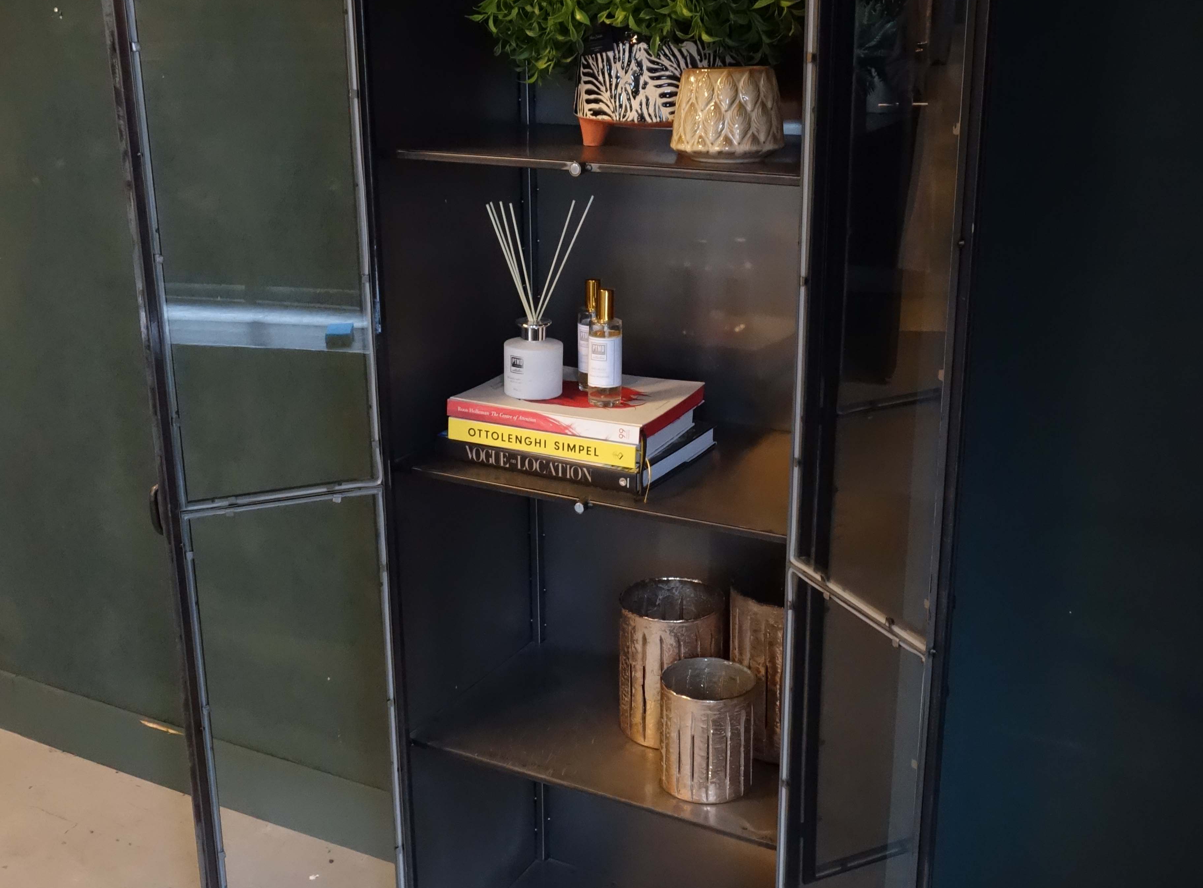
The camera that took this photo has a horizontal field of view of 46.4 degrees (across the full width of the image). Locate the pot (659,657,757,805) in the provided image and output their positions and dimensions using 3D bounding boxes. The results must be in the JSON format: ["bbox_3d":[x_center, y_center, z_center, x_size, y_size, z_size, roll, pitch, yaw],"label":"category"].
[{"bbox_3d":[0.140,0.373,1.834,0.120,0.149,0.120,0,18,0],"label":"pot"}]

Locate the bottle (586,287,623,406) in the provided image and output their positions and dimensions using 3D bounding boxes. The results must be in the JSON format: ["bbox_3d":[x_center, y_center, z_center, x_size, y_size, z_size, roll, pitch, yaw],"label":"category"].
[{"bbox_3d":[0.005,-0.123,1.780,0.043,0.148,0.043,0,18,0],"label":"bottle"}]

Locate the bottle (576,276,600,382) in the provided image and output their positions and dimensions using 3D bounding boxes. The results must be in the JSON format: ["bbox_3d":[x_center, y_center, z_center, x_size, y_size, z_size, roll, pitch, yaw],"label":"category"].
[{"bbox_3d":[-0.009,-0.145,1.847,0.042,0.146,0.042,9,21,26],"label":"bottle"}]

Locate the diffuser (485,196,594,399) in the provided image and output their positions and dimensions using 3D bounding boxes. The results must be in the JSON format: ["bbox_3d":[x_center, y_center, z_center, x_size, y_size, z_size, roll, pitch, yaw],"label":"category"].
[{"bbox_3d":[-0.081,-0.188,1.804,0.122,0.256,0.122,0,18,0],"label":"diffuser"}]

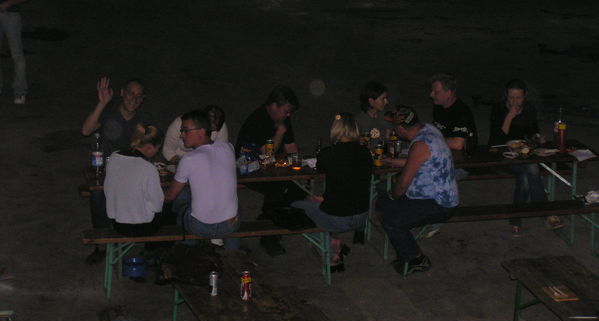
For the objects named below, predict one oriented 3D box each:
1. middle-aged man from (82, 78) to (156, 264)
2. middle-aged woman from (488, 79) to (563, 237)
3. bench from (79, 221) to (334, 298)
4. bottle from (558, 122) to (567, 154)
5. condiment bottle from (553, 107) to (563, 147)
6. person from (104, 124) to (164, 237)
[{"bbox_3d":[-1.502,0.036,13.023,0.586,1.454,0.788,-3,17,-12],"label":"middle-aged man"},{"bbox_3d":[1.964,-0.052,13.714,0.545,1.323,0.707,-3,17,-12],"label":"middle-aged woman"},{"bbox_3d":[-0.623,0.757,12.320,2.161,0.480,0.263,-2,16,-10],"label":"bench"},{"bbox_3d":[2.252,-0.189,13.461,0.068,0.250,0.068,-3,19,-12],"label":"bottle"},{"bbox_3d":[2.231,-0.271,13.580,0.075,0.330,0.075,-3,19,-12],"label":"condiment bottle"},{"bbox_3d":[-1.314,0.336,12.542,0.490,1.250,0.700,0,19,-4],"label":"person"}]

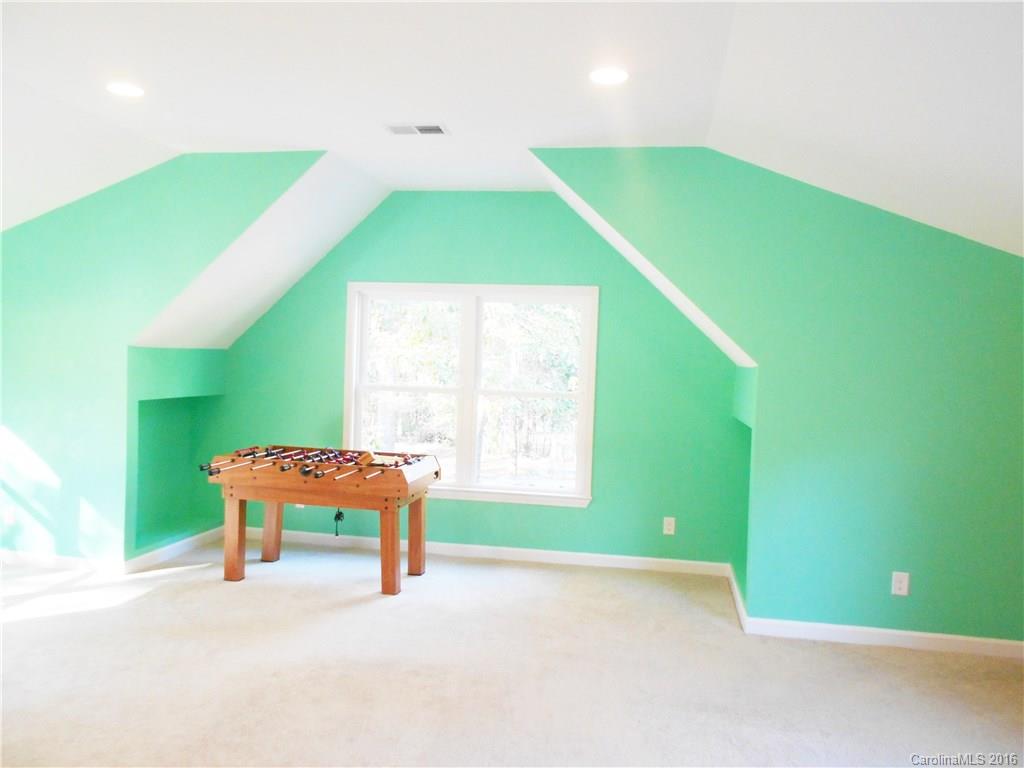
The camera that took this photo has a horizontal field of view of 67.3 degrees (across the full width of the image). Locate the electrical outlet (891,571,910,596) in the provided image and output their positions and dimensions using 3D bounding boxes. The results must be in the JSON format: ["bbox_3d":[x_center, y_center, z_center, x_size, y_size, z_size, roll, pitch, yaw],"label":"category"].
[{"bbox_3d":[1.886,0.970,3.727,0.073,0.115,0.010,2,2,11],"label":"electrical outlet"}]

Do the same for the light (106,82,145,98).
[{"bbox_3d":[-1.665,-1.264,3.311,0.170,0.025,0.170,2,2,11],"label":"light"}]

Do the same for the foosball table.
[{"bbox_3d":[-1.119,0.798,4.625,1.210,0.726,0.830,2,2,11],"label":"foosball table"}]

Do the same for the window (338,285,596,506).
[{"bbox_3d":[-0.307,0.056,5.204,1.740,1.450,0.110,2,2,11],"label":"window"}]

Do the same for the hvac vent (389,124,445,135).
[{"bbox_3d":[-0.464,-1.237,3.766,0.285,0.020,0.160,2,2,11],"label":"hvac vent"}]

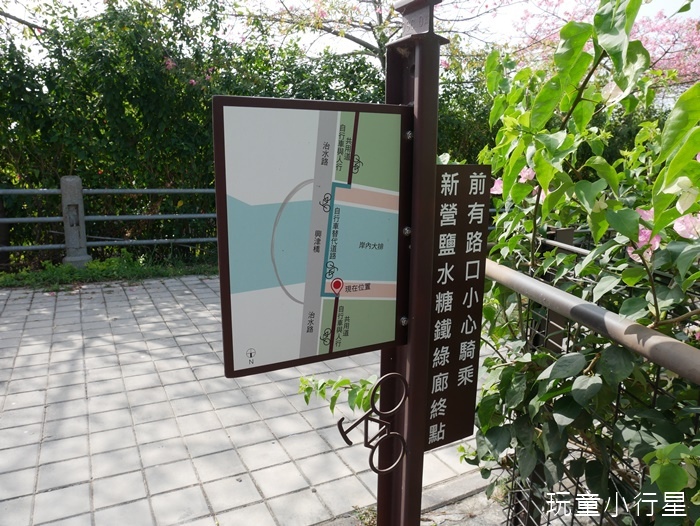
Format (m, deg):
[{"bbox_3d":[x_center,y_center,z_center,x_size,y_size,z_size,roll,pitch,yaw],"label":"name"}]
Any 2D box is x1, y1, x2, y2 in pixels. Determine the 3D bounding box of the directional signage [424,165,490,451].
[{"bbox_3d":[0.290,0.138,1.367,0.198,0.811,0.025,-6,14,-28],"label":"directional signage"}]

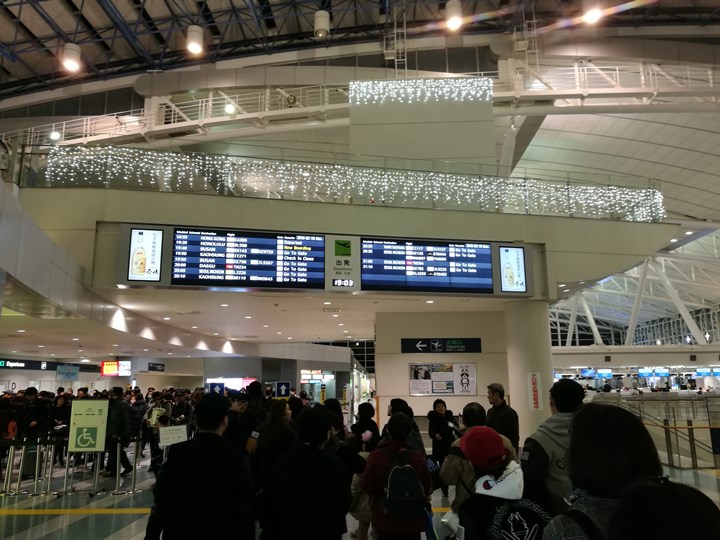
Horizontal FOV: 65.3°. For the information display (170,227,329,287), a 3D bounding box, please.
[{"bbox_3d":[-2.619,-0.239,13.499,3.591,1.356,0.120,2,-12,-13],"label":"information display"}]

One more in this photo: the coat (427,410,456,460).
[{"bbox_3d":[1.354,2.750,9.332,0.530,0.930,0.360,-2,-12,7],"label":"coat"}]

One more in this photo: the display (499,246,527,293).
[{"bbox_3d":[4.057,0.000,14.986,0.778,1.251,0.100,2,-12,-13],"label":"display"}]

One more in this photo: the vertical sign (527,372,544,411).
[{"bbox_3d":[4.254,2.958,13.677,0.344,0.947,0.030,-2,-11,8],"label":"vertical sign"}]

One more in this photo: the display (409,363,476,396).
[{"bbox_3d":[2.407,3.171,16.215,1.950,0.939,0.050,-1,-12,0],"label":"display"}]

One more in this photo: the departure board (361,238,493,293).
[{"bbox_3d":[1.746,-0.077,14.477,3.568,1.360,0.120,2,-12,-13],"label":"departure board"}]

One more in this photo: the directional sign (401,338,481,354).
[{"bbox_3d":[2.376,2.219,16.440,2.330,0.429,0.100,-1,-12,0],"label":"directional sign"}]

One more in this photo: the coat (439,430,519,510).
[{"bbox_3d":[0.899,1.517,4.227,0.560,0.640,0.340,-1,-12,3],"label":"coat"}]

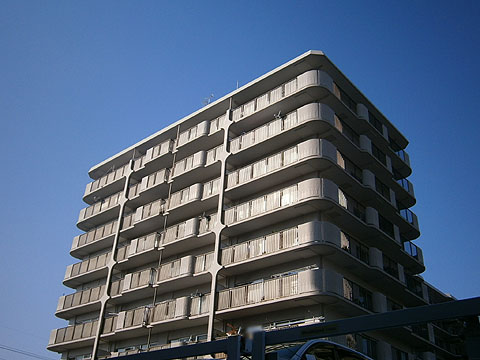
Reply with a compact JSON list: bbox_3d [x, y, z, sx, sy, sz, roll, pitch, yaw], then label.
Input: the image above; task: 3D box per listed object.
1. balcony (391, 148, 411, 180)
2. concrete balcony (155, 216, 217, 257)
[{"bbox_3d":[12.493,-1.802,40.397,1.624,1.274,4.872,-22,-39,36],"label":"balcony"},{"bbox_3d":[-3.136,3.869,35.164,5.208,1.246,1.652,-22,-39,36],"label":"concrete balcony"}]

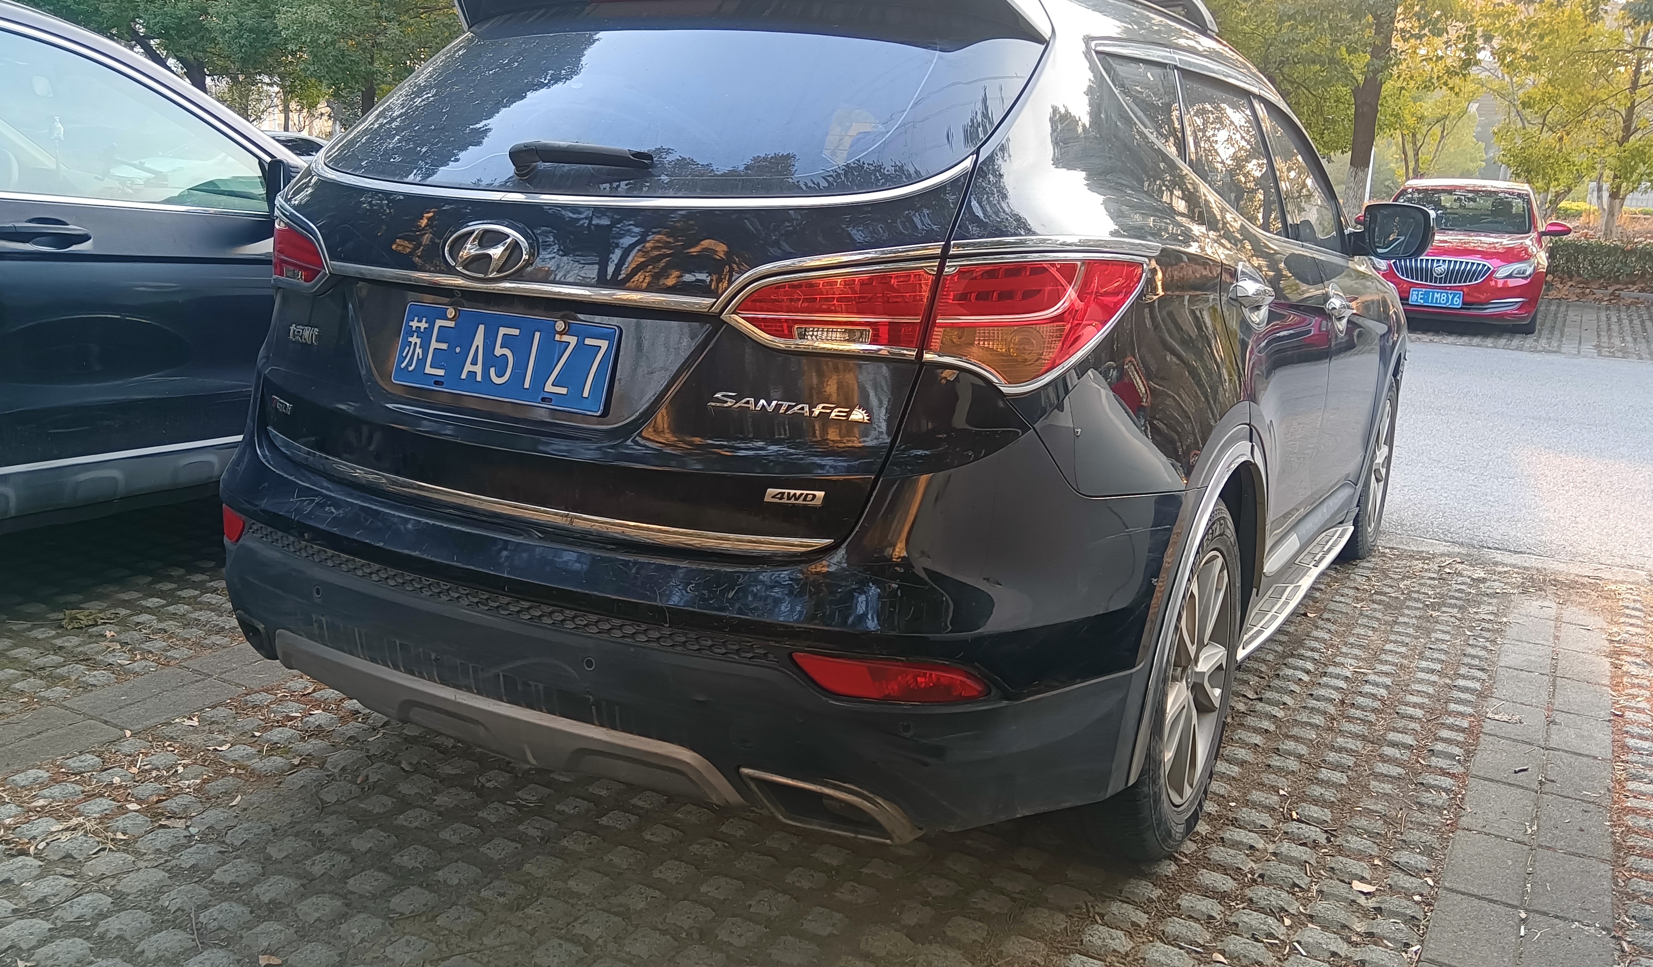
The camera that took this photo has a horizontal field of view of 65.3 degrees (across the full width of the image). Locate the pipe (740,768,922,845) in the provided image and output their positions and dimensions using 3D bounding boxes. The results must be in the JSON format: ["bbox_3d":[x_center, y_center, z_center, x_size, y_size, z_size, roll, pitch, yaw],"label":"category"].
[{"bbox_3d":[0.010,0.454,1.829,0.260,0.085,0.100,6,13,14],"label":"pipe"}]

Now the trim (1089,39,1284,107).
[{"bbox_3d":[0.805,-0.833,2.713,0.070,0.080,1.550,10,14,29],"label":"trim"}]

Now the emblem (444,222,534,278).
[{"bbox_3d":[-0.513,-0.356,1.966,0.174,0.086,0.020,10,-5,29],"label":"emblem"}]

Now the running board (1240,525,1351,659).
[{"bbox_3d":[1.293,0.261,3.625,0.170,0.065,1.720,10,14,28],"label":"running board"}]

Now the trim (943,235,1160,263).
[{"bbox_3d":[0.337,-0.333,1.809,0.370,0.035,0.050,-2,14,-22],"label":"trim"}]

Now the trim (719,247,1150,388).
[{"bbox_3d":[0.163,-0.238,1.824,0.610,0.205,0.160,2,13,-7],"label":"trim"}]

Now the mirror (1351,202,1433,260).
[{"bbox_3d":[1.738,-0.770,3.953,0.230,0.185,0.130,10,14,29],"label":"mirror"}]

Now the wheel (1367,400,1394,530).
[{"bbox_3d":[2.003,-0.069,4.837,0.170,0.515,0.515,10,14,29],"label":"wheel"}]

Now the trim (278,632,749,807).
[{"bbox_3d":[-0.560,0.370,2.100,1.000,0.125,0.130,10,14,29],"label":"trim"}]

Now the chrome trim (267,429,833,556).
[{"bbox_3d":[-0.521,0.021,2.056,1.190,0.078,0.075,10,14,28],"label":"chrome trim"}]

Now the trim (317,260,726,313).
[{"bbox_3d":[-0.502,-0.301,1.989,0.820,0.040,0.065,10,14,28],"label":"trim"}]

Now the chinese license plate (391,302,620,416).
[{"bbox_3d":[-0.509,-0.197,2.010,0.440,0.140,0.015,10,-1,29],"label":"chinese license plate"}]

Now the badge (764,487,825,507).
[{"bbox_3d":[-0.042,0.021,1.768,0.098,0.023,0.008,6,13,15],"label":"badge"}]

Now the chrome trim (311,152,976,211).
[{"bbox_3d":[-0.442,-0.492,2.041,1.390,0.115,0.165,10,14,28],"label":"chrome trim"}]

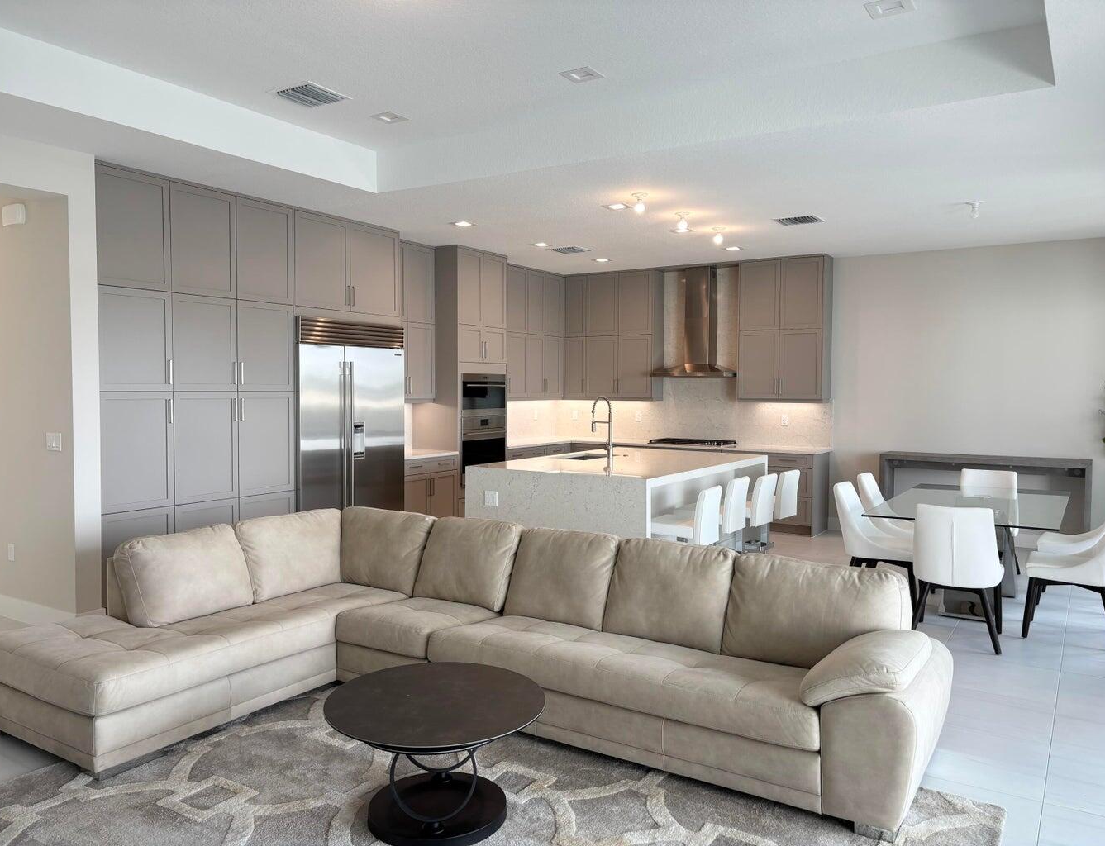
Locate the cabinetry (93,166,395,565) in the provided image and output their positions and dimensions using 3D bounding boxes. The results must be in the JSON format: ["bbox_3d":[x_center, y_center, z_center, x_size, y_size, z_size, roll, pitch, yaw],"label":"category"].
[{"bbox_3d":[-2.455,-0.234,6.916,0.640,3.033,2.877,2,3,33],"label":"cabinetry"}]

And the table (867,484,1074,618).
[{"bbox_3d":[3.076,0.957,6.166,1.110,0.750,2.220,2,3,33],"label":"table"}]

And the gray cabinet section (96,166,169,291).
[{"bbox_3d":[-3.098,-1.313,5.940,0.600,0.777,0.527,2,3,33],"label":"gray cabinet section"}]

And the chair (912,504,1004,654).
[{"bbox_3d":[2.589,0.934,5.393,0.518,0.870,0.593,2,3,33],"label":"chair"}]

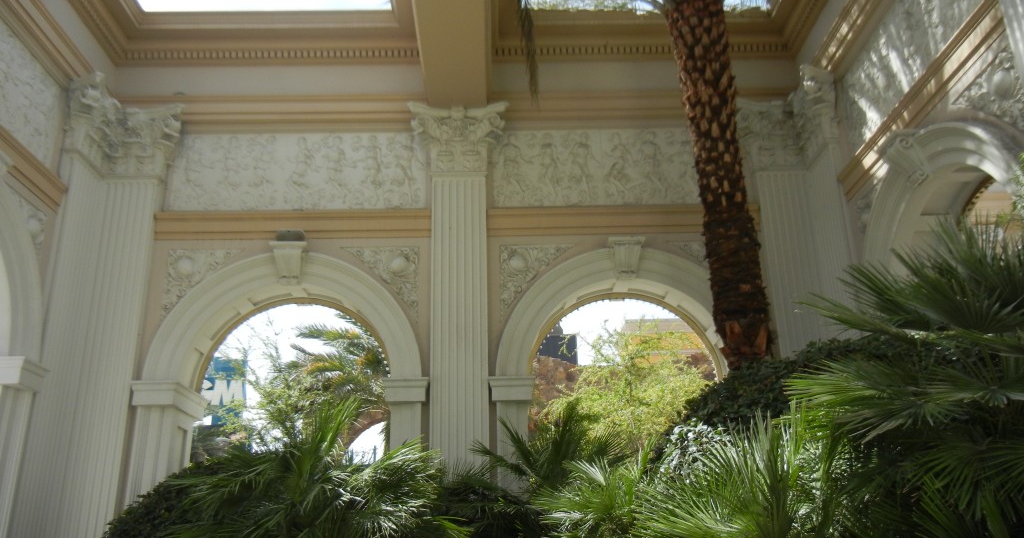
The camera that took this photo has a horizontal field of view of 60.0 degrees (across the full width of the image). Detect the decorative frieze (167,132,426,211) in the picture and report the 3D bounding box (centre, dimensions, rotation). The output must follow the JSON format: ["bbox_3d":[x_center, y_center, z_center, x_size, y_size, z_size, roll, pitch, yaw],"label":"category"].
[{"bbox_3d":[-2.656,-1.227,11.079,3.172,1.056,0.120,-1,-20,-1],"label":"decorative frieze"}]

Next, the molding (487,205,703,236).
[{"bbox_3d":[1.350,-0.600,10.866,3.290,0.365,0.200,-1,-20,-1],"label":"molding"}]

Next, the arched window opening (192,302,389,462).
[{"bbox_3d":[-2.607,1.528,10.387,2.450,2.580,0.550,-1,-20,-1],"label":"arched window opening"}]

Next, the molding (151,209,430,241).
[{"bbox_3d":[-2.672,-0.544,10.806,3.355,0.361,0.200,-1,-20,-1],"label":"molding"}]

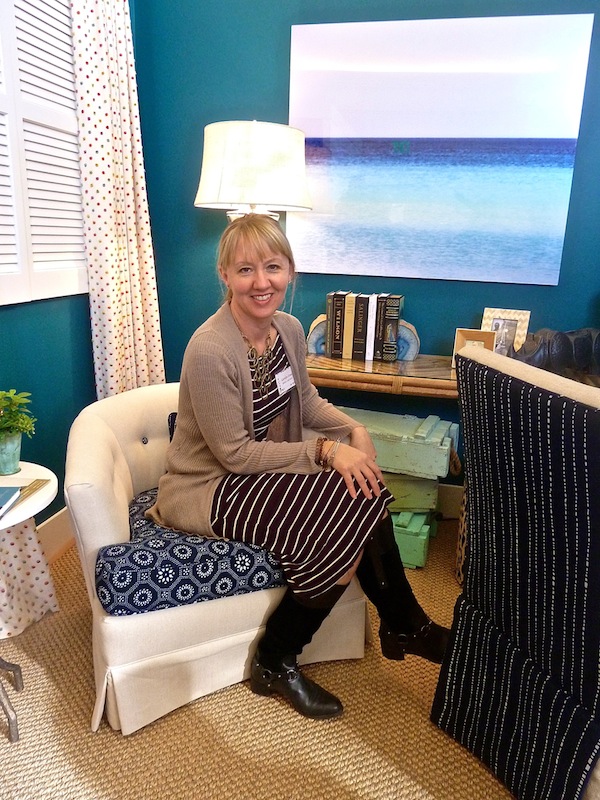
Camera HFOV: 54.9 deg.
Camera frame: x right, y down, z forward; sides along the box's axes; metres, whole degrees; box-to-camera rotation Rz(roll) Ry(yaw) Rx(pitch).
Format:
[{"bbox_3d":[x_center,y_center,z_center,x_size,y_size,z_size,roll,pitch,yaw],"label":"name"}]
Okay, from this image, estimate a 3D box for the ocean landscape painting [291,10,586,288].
[{"bbox_3d":[0.476,-0.928,2.207,1.067,0.910,0.030,6,16,12],"label":"ocean landscape painting"}]

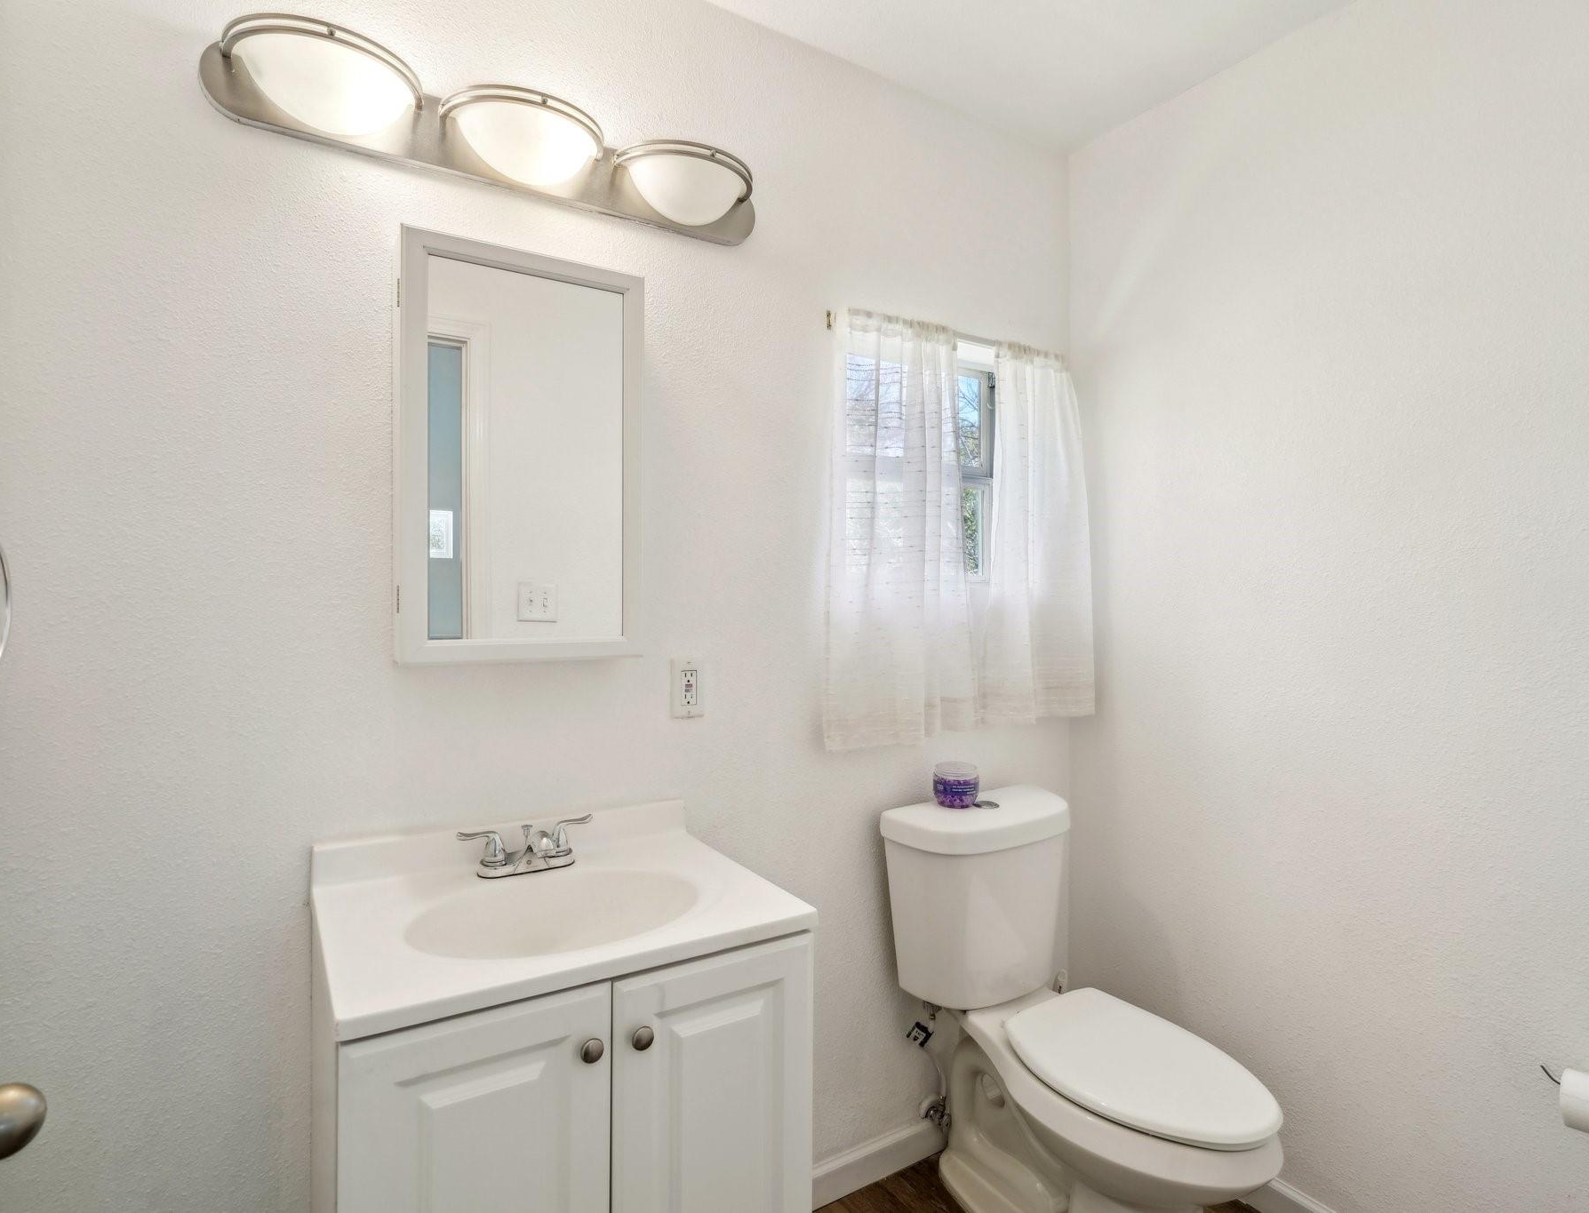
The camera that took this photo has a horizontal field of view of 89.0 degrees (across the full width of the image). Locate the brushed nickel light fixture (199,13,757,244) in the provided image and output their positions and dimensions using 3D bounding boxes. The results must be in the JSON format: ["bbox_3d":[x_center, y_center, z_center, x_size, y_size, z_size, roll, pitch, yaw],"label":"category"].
[{"bbox_3d":[-0.436,-0.765,1.344,0.908,0.142,0.156,0,0,-31],"label":"brushed nickel light fixture"}]

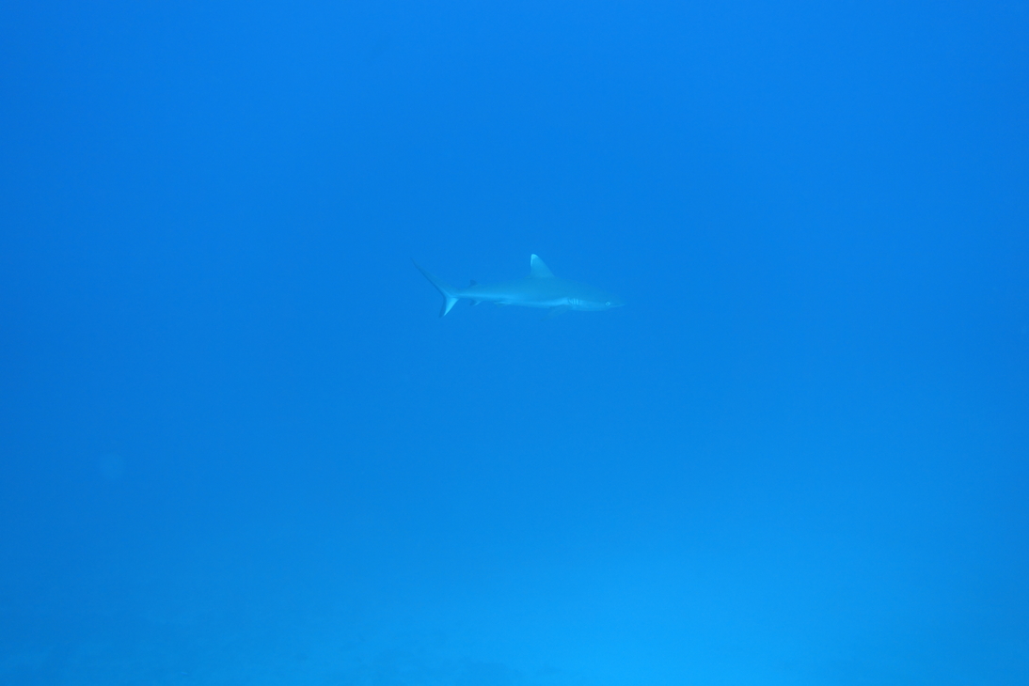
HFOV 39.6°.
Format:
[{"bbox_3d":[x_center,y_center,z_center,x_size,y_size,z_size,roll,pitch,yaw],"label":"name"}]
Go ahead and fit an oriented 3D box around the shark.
[{"bbox_3d":[0.036,-0.394,9.900,1.460,0.430,0.520,2,5,4],"label":"shark"}]

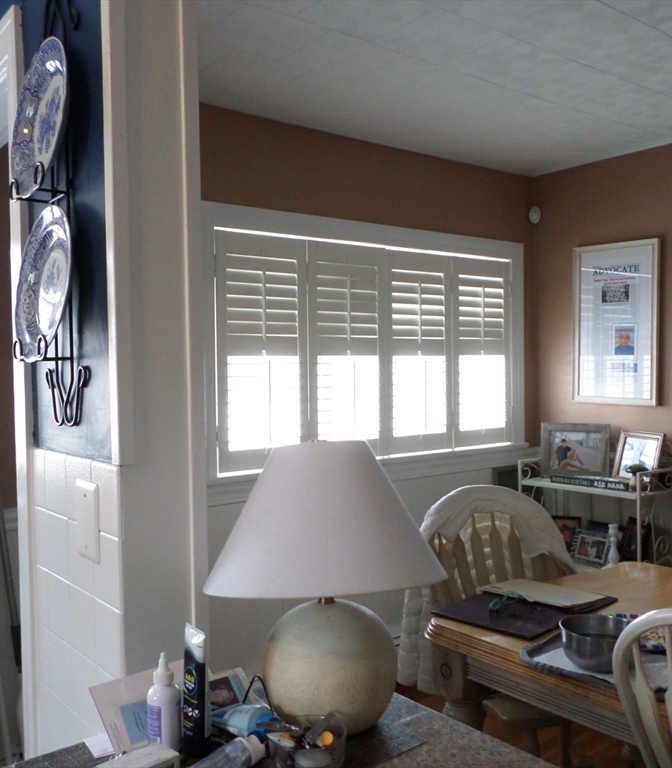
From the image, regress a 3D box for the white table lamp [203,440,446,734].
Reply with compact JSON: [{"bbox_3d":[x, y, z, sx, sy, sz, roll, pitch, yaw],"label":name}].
[{"bbox_3d":[-0.014,0.298,1.085,0.352,0.431,0.352,-1,1,0],"label":"white table lamp"}]

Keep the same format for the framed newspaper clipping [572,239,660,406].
[{"bbox_3d":[1.453,-0.316,3.872,0.030,0.833,0.470,-2,2,-41],"label":"framed newspaper clipping"}]

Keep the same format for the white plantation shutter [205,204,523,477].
[{"bbox_3d":[0.265,-0.199,3.610,1.970,1.125,0.080,-2,1,-36],"label":"white plantation shutter"}]

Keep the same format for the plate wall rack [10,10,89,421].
[{"bbox_3d":[-0.481,-0.282,1.217,0.068,0.708,0.175,-2,1,-40],"label":"plate wall rack"}]

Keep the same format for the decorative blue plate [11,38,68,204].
[{"bbox_3d":[-0.482,-0.433,1.216,0.028,0.258,0.258,7,-5,-40],"label":"decorative blue plate"}]

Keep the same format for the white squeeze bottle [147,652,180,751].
[{"bbox_3d":[-0.242,0.449,1.040,0.047,0.139,0.047,-1,1,0],"label":"white squeeze bottle"}]

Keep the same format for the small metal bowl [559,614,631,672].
[{"bbox_3d":[0.574,0.573,1.643,0.155,0.073,0.155,-1,1,0],"label":"small metal bowl"}]

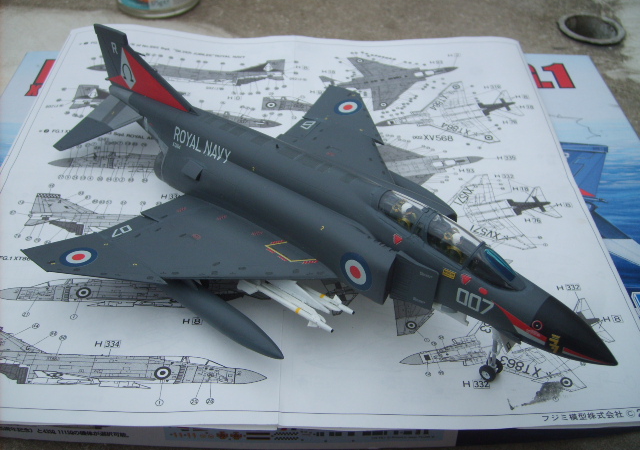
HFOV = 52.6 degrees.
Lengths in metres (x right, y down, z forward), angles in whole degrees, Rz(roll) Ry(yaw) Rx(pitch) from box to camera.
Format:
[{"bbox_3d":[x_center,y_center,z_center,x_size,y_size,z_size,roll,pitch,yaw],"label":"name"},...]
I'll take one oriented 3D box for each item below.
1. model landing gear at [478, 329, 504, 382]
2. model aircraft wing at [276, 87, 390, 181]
[{"bbox_3d":[0.056,0.042,0.209,0.008,0.020,0.007,30,49,31],"label":"model landing gear"},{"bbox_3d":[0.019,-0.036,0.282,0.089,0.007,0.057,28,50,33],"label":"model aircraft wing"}]

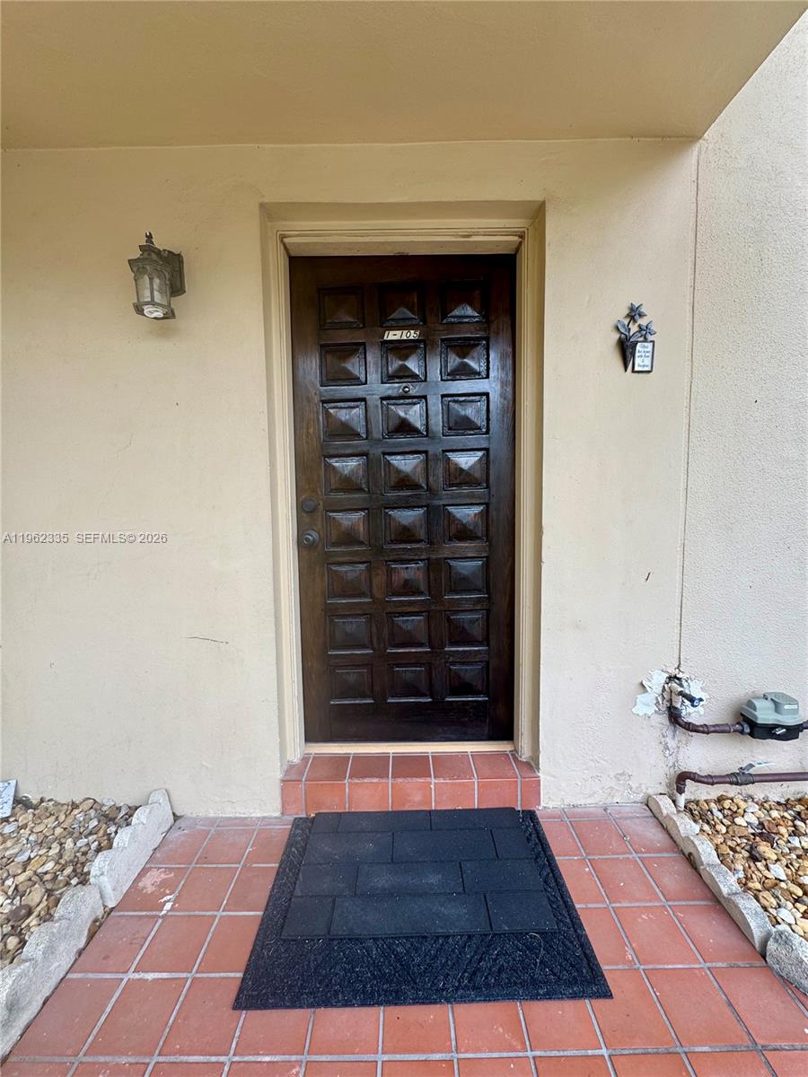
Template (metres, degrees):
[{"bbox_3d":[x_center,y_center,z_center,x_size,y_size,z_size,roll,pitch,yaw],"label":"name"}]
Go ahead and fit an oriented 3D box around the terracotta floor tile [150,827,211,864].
[{"bbox_3d":[-0.789,1.093,1.539,0.153,0.013,0.155,-1,6,0],"label":"terracotta floor tile"}]

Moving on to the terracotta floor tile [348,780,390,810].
[{"bbox_3d":[-0.134,0.997,1.685,0.154,0.121,0.012,-1,5,0],"label":"terracotta floor tile"}]

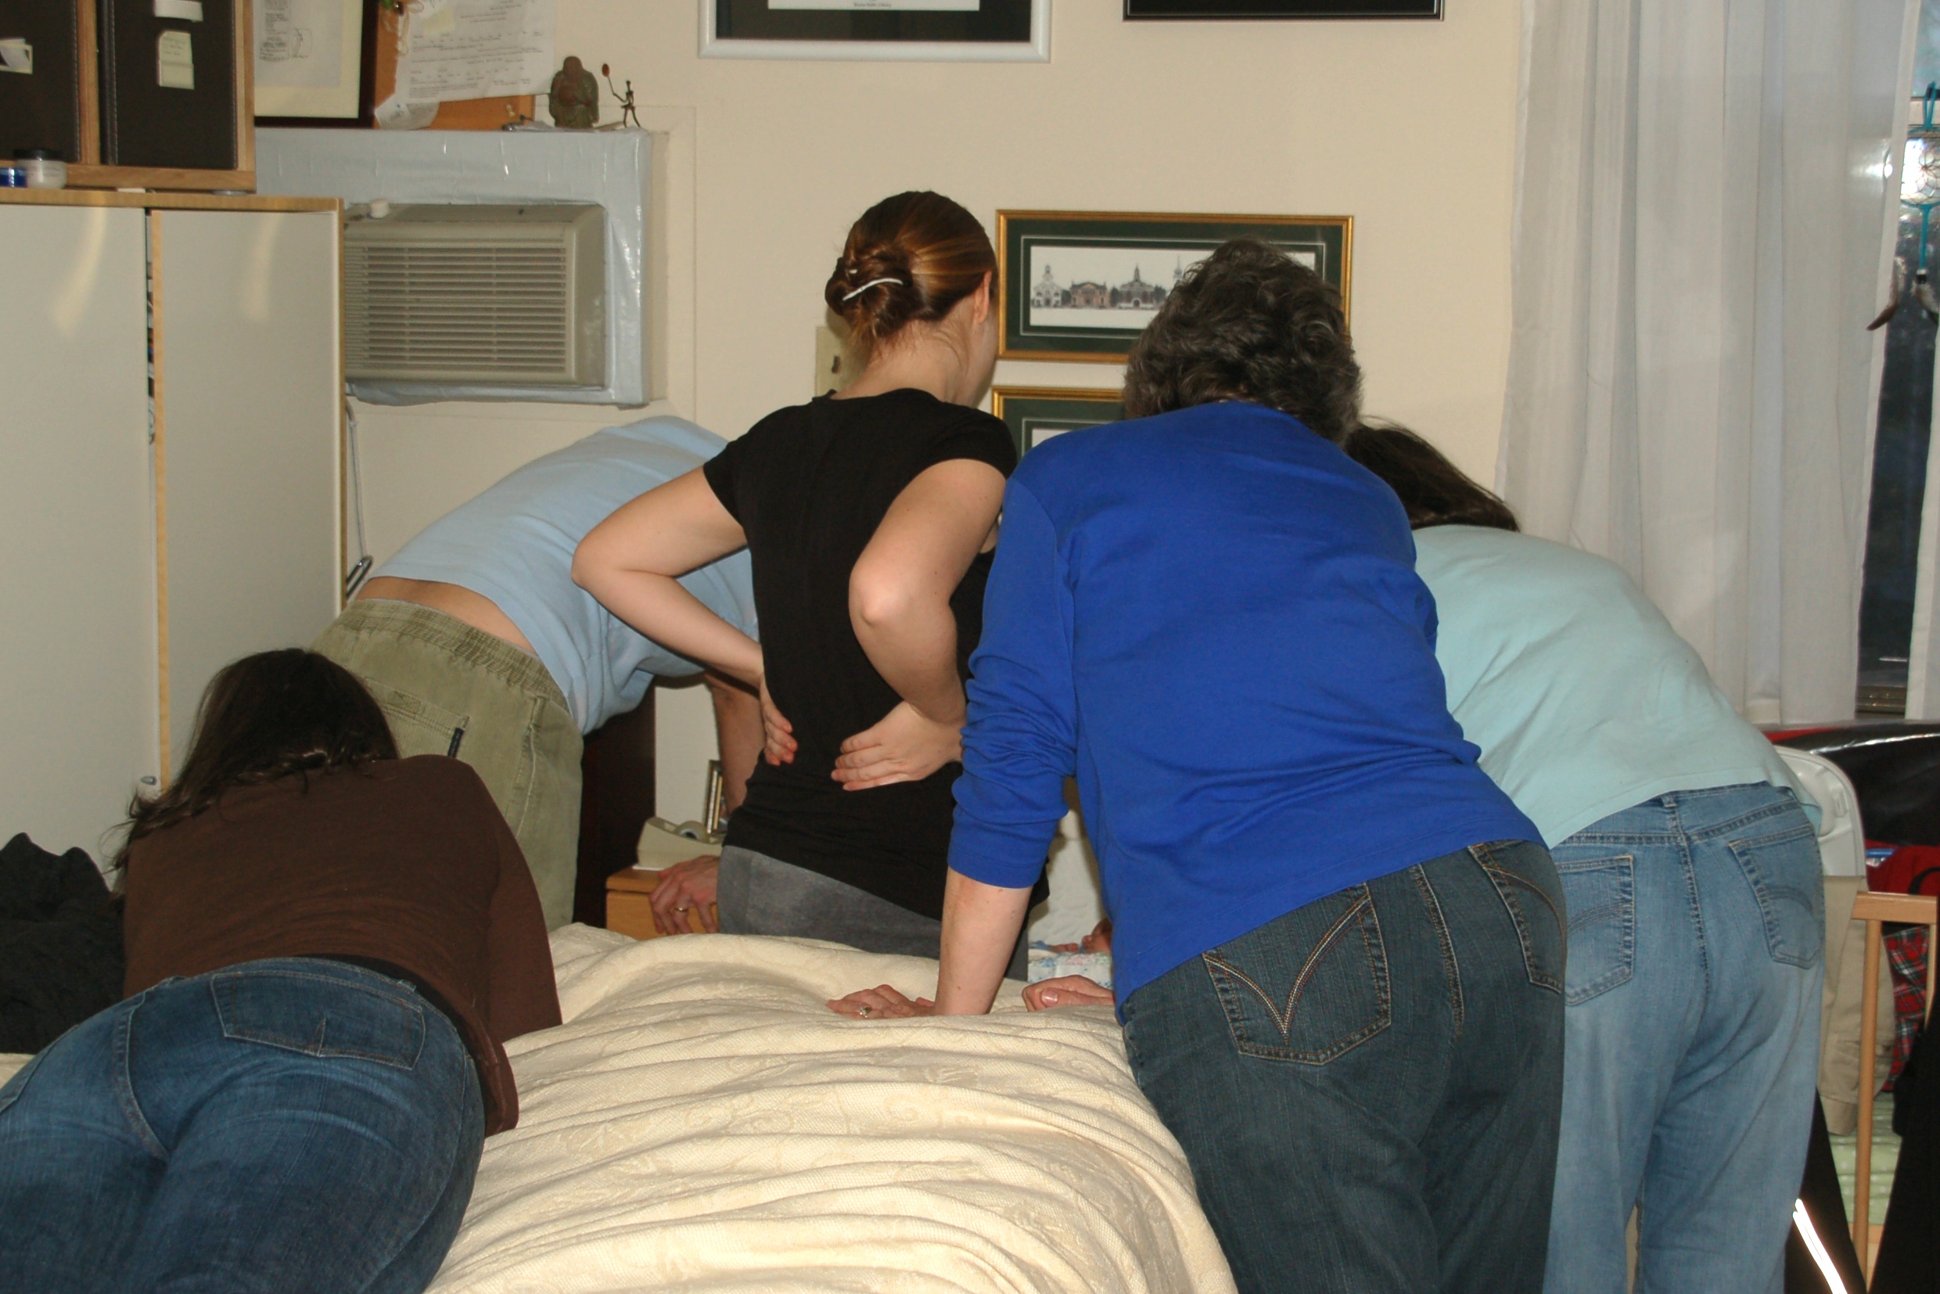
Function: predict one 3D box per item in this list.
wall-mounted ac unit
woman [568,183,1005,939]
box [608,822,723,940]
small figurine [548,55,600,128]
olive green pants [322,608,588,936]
[{"bbox_3d":[-0.765,-0.507,3.600,0.460,0.270,0.240,0,4,-1],"label":"wall-mounted ac unit"},{"bbox_3d":[-0.176,0.252,2.975,0.480,1.580,0.420,3,5,36],"label":"woman"},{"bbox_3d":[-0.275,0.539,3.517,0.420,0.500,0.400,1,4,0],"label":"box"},{"bbox_3d":[-0.585,-0.816,3.650,0.073,0.108,0.060,0,4,-3],"label":"small figurine"},{"bbox_3d":[-0.680,0.429,3.234,0.400,0.980,0.380,-3,5,-41],"label":"olive green pants"}]

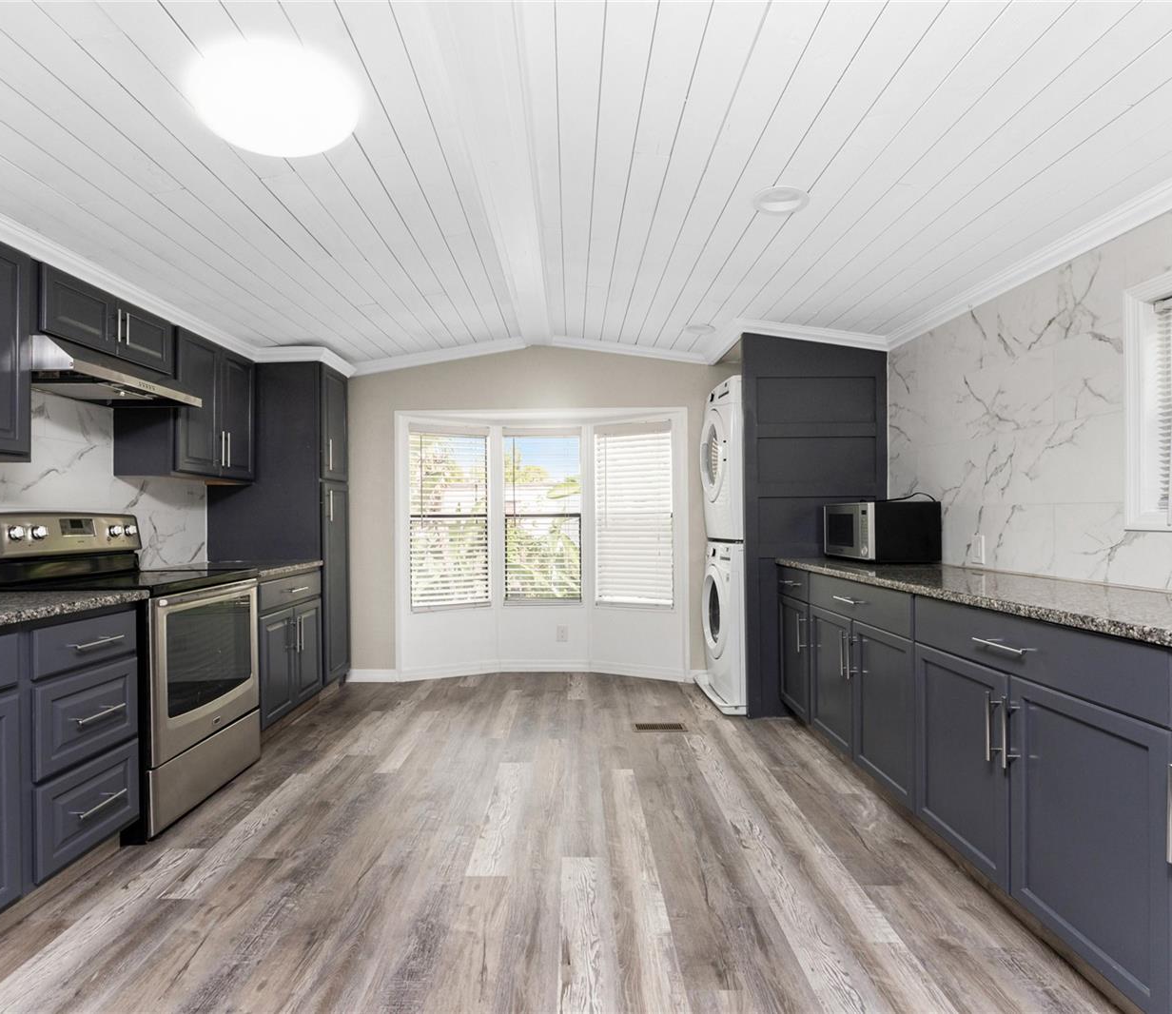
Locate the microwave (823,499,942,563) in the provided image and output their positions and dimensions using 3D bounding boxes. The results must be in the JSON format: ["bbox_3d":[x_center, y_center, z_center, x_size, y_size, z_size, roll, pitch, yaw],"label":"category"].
[{"bbox_3d":[1.580,0.130,3.204,0.345,0.299,0.511,0,-1,-5],"label":"microwave"}]

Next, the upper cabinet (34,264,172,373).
[{"bbox_3d":[-2.159,-0.763,2.526,0.313,0.275,0.765,0,-1,-1],"label":"upper cabinet"}]

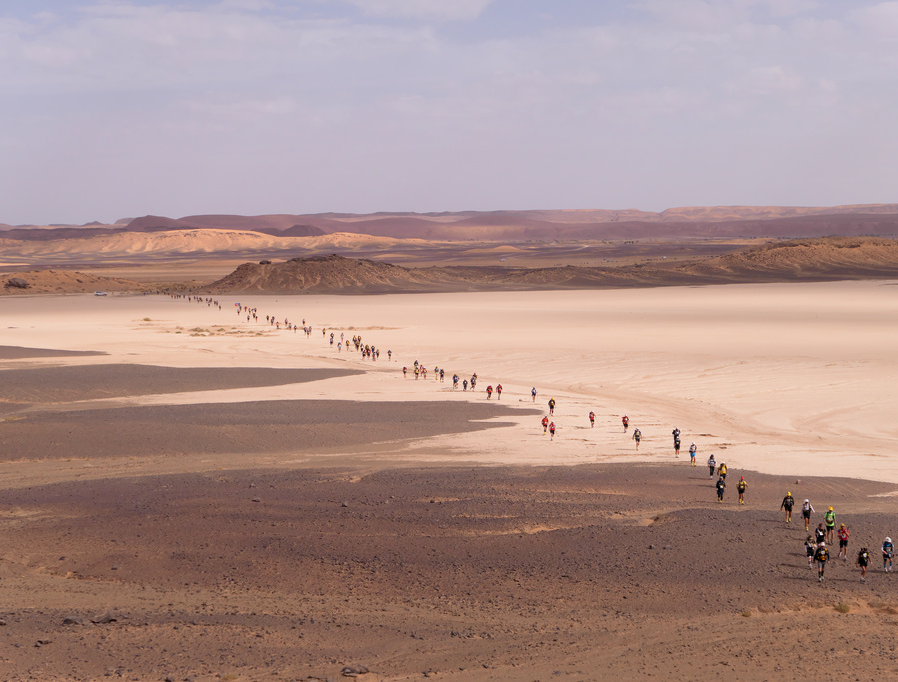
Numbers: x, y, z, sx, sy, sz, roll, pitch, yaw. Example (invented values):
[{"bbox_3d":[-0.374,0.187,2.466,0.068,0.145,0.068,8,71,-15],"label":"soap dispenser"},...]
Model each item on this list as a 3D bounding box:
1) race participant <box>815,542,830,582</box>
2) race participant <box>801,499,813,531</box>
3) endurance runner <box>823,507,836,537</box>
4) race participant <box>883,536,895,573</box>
[{"bbox_3d":[17.319,10.275,95.086,0.720,1.790,0.500,0,3,-3],"label":"race participant"},{"bbox_3d":[19.976,9.720,113.827,0.730,1.760,0.500,0,3,-3],"label":"race participant"},{"bbox_3d":[19.362,9.366,103.779,0.660,1.890,0.500,0,3,-3],"label":"endurance runner"},{"bbox_3d":[21.540,10.512,100.427,0.640,1.720,0.500,0,3,-3],"label":"race participant"}]

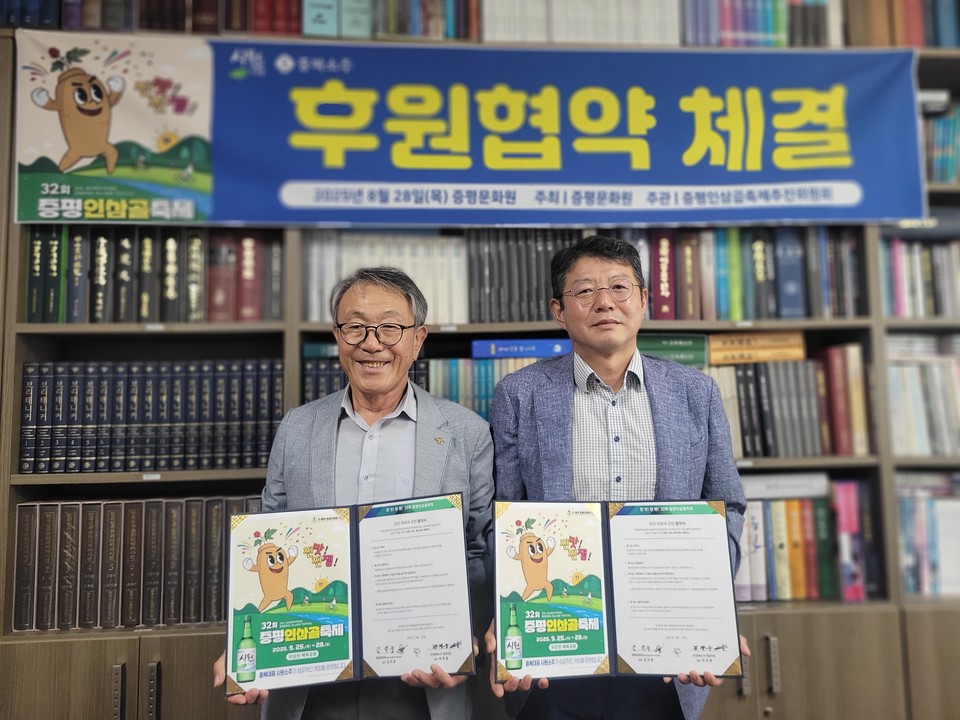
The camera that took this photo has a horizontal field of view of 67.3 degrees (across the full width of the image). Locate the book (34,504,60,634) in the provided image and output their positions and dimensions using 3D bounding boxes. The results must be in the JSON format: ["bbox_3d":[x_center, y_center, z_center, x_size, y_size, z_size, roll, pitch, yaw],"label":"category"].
[{"bbox_3d":[-1.116,0.538,1.961,0.053,0.319,0.230,-1,-5,-4],"label":"book"}]

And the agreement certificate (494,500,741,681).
[{"bbox_3d":[0.243,0.413,1.313,0.443,0.306,0.050,2,-16,-8],"label":"agreement certificate"}]

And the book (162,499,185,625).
[{"bbox_3d":[-0.803,0.535,1.984,0.051,0.318,0.230,-1,-5,-4],"label":"book"}]

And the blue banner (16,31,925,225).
[{"bbox_3d":[0.028,-0.629,1.983,2.505,0.515,0.020,-1,-5,-4],"label":"blue banner"}]

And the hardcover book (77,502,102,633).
[{"bbox_3d":[-1.011,0.537,1.969,0.052,0.318,0.230,-1,-5,-4],"label":"hardcover book"}]

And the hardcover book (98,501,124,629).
[{"bbox_3d":[-0.959,0.536,1.973,0.053,0.318,0.230,-1,-5,-4],"label":"hardcover book"}]

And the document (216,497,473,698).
[{"bbox_3d":[-0.231,0.416,1.298,0.437,0.306,0.055,-7,-18,5],"label":"document"}]

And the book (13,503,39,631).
[{"bbox_3d":[-1.169,0.539,1.957,0.052,0.319,0.230,-1,-5,-4],"label":"book"}]

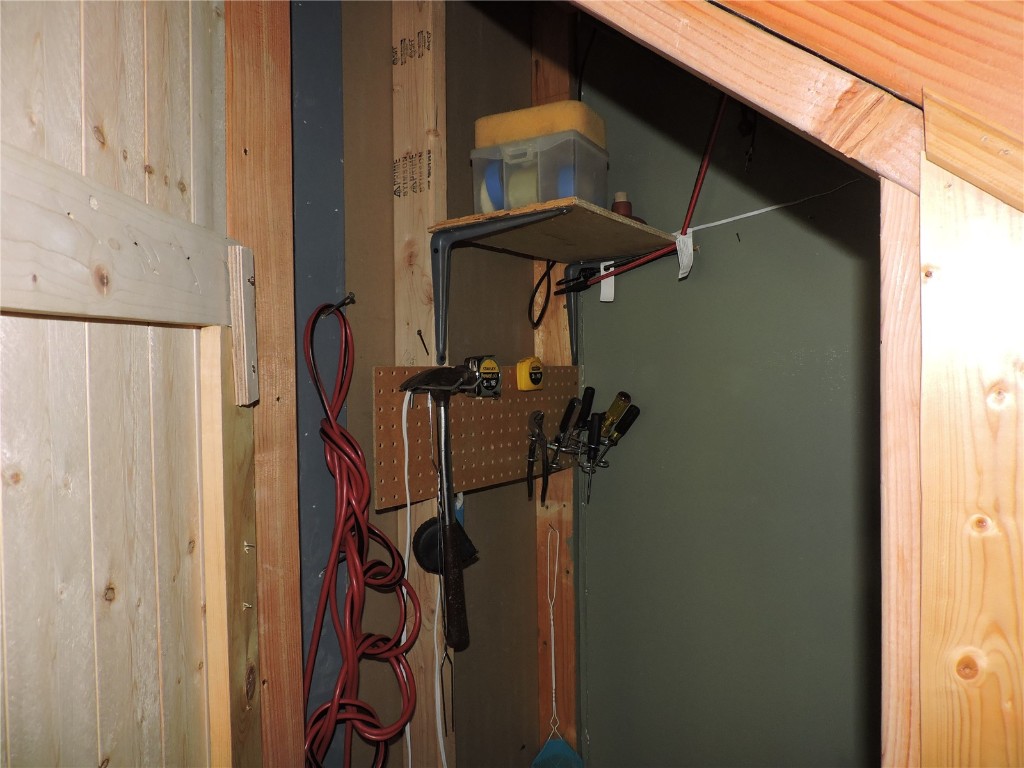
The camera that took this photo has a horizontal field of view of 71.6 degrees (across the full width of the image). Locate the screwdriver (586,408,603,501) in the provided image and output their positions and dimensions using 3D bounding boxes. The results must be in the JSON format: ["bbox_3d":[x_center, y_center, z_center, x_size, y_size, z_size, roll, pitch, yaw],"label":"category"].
[{"bbox_3d":[0.143,0.132,1.254,0.024,0.163,0.024,9,6,35],"label":"screwdriver"}]

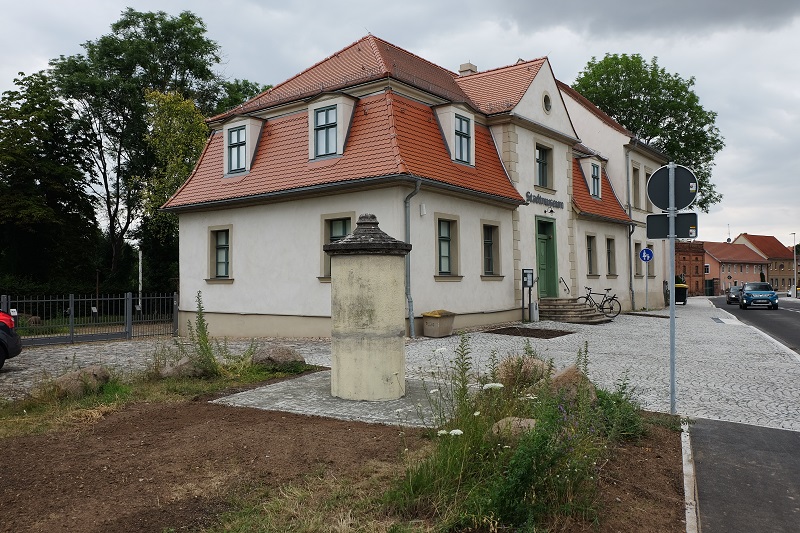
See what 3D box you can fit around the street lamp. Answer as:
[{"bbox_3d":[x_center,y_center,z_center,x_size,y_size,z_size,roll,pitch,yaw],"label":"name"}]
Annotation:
[{"bbox_3d":[40.340,-0.049,66.000,0.650,6.700,0.200,-1,-1,22],"label":"street lamp"}]

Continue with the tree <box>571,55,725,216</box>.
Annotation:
[{"bbox_3d":[16.718,-5.920,43.000,10.400,16.700,10.000,0,-1,0],"label":"tree"}]

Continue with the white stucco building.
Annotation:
[{"bbox_3d":[3.118,-3.439,27.126,10.200,11.000,22.900,-1,-2,37],"label":"white stucco building"}]

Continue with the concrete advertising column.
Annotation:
[{"bbox_3d":[-0.429,0.501,8.500,1.180,2.380,1.180,0,-1,0],"label":"concrete advertising column"}]

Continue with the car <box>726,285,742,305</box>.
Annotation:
[{"bbox_3d":[26.913,2.260,51.000,1.780,1.480,4.200,-1,-1,22],"label":"car"}]

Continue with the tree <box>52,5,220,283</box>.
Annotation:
[{"bbox_3d":[-16.421,-6.617,40.000,10.800,19.100,10.000,0,-1,0],"label":"tree"}]

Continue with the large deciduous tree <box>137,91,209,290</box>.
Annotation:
[{"bbox_3d":[-11.847,-3.367,34.000,4.800,12.200,4.800,0,-1,0],"label":"large deciduous tree"}]

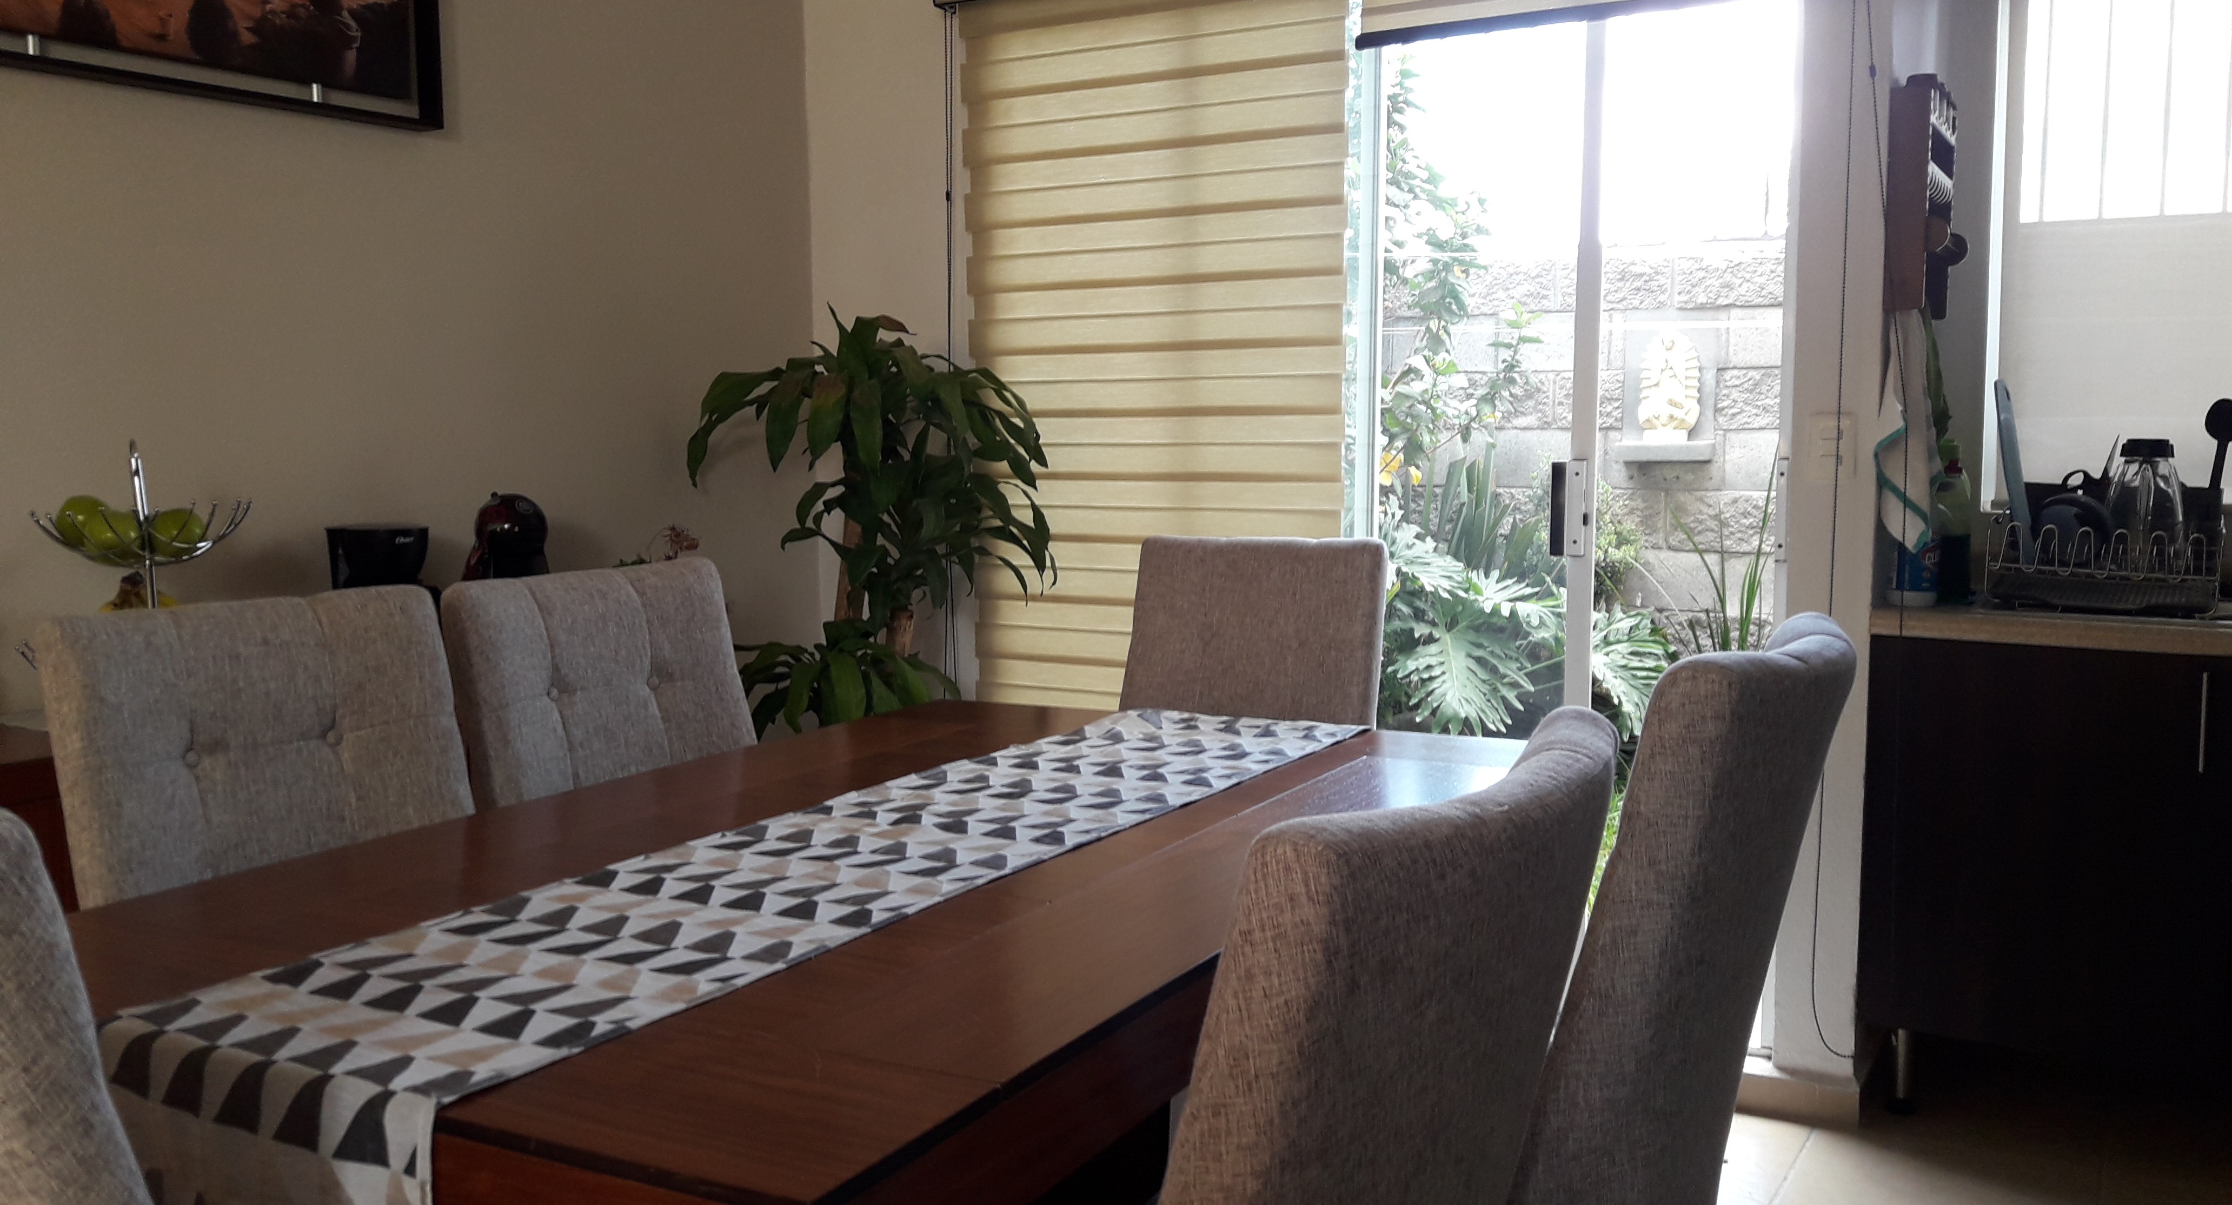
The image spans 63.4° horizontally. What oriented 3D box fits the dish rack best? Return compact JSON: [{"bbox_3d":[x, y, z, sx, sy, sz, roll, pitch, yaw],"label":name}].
[{"bbox_3d":[1.730,-0.067,3.171,0.340,0.150,0.330,3,7,31],"label":"dish rack"}]

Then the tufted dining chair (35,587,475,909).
[{"bbox_3d":[-0.866,0.514,2.276,0.590,1.015,0.480,3,7,29],"label":"tufted dining chair"}]

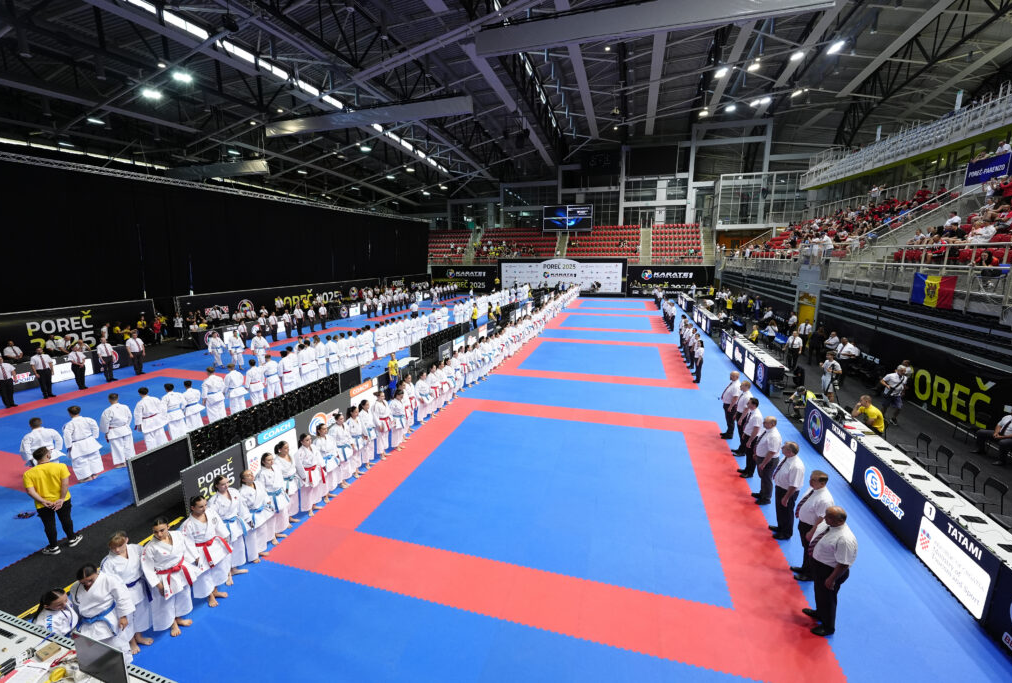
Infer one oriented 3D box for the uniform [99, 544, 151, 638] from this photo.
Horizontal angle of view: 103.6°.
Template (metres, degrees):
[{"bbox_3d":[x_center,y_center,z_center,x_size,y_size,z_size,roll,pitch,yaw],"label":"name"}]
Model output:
[{"bbox_3d":[-4.738,3.163,5.028,0.367,1.244,0.510,3,12,17],"label":"uniform"}]

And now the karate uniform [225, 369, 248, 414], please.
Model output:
[{"bbox_3d":[-8.373,1.566,12.376,0.382,1.388,0.563,3,12,17],"label":"karate uniform"}]

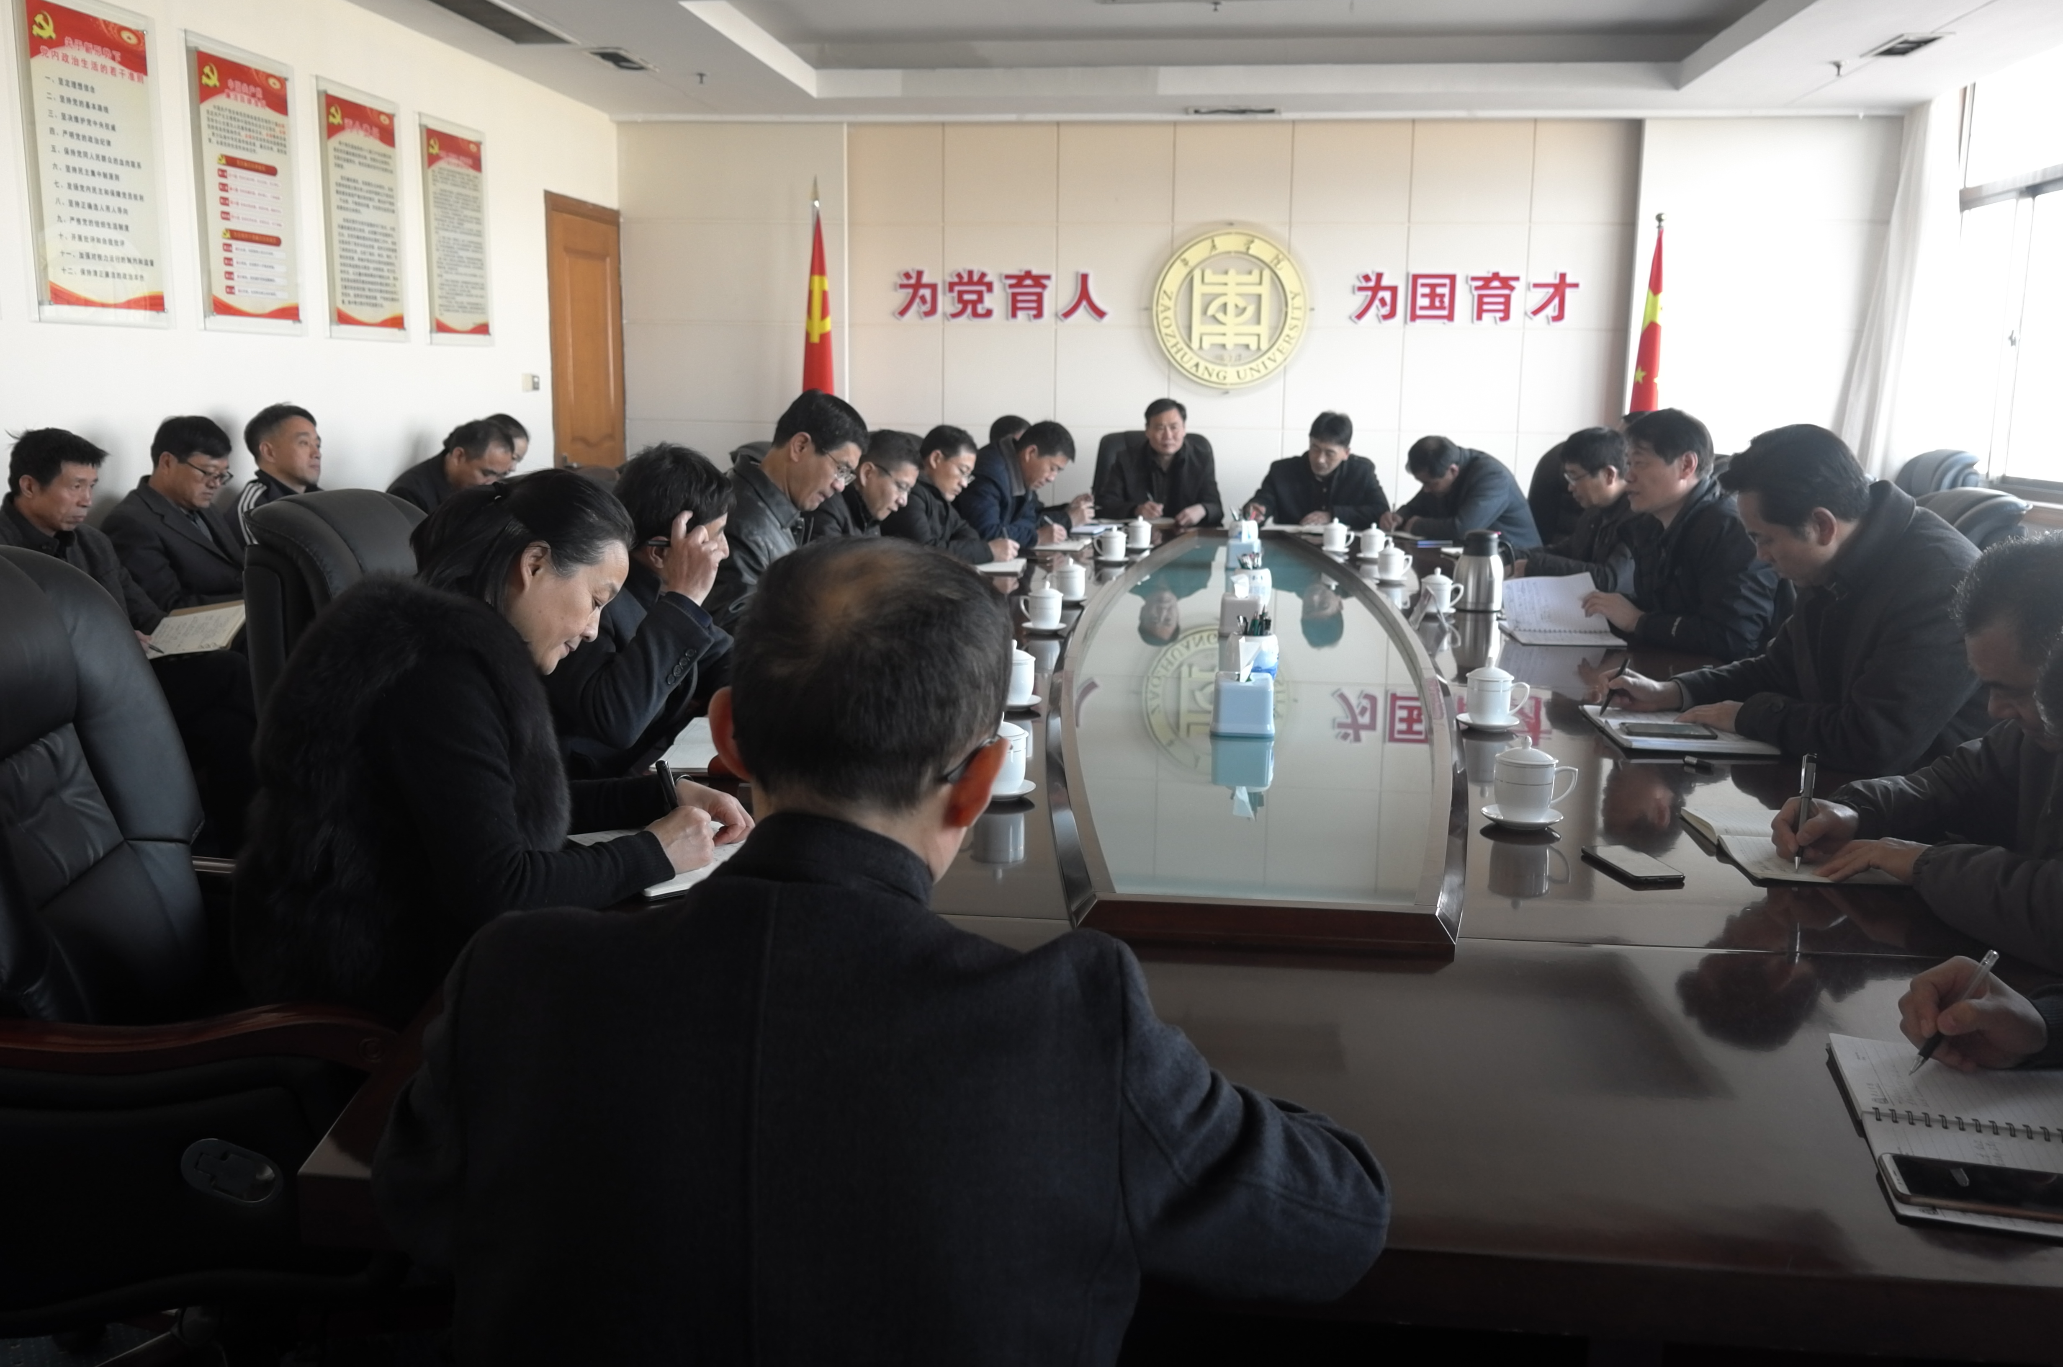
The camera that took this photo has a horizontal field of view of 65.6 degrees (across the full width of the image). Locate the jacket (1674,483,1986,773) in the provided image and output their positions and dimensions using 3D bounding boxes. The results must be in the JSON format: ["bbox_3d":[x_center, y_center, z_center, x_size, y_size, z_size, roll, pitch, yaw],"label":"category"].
[{"bbox_3d":[1.473,0.002,2.990,0.500,0.768,0.530,1,11,4],"label":"jacket"}]

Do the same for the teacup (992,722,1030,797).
[{"bbox_3d":[-0.062,0.110,2.511,0.112,0.125,0.086,2,11,6],"label":"teacup"}]

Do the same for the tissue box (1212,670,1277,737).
[{"bbox_3d":[0.376,0.036,2.834,0.109,0.096,0.112,2,11,6],"label":"tissue box"}]

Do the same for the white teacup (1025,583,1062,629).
[{"bbox_3d":[0.028,-0.205,4.079,0.120,0.114,0.091,2,10,6],"label":"white teacup"}]

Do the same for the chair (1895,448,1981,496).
[{"bbox_3d":[3.260,-0.305,6.217,0.750,1.177,0.670,1,11,4],"label":"chair"}]

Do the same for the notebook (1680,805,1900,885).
[{"bbox_3d":[1.035,0.212,2.116,0.245,0.025,0.345,2,10,6],"label":"notebook"}]

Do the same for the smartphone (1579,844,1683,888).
[{"bbox_3d":[0.815,0.249,2.170,0.070,0.008,0.144,-1,11,-7],"label":"smartphone"}]

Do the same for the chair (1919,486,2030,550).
[{"bbox_3d":[2.022,0.090,4.044,0.750,1.177,0.670,1,11,4],"label":"chair"}]

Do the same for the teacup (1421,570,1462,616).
[{"bbox_3d":[1.158,-0.259,4.503,0.120,0.120,0.090,3,11,14],"label":"teacup"}]

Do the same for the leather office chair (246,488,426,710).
[{"bbox_3d":[-1.054,0.224,3.056,0.740,1.170,0.660,2,11,9],"label":"leather office chair"}]

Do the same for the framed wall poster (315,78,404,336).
[{"bbox_3d":[-2.346,-1.650,5.664,0.025,0.858,0.566,2,10,6],"label":"framed wall poster"}]

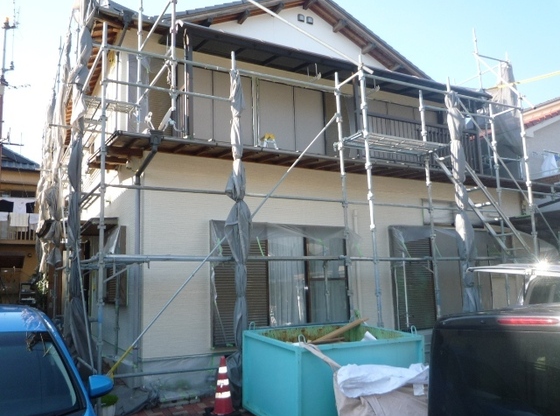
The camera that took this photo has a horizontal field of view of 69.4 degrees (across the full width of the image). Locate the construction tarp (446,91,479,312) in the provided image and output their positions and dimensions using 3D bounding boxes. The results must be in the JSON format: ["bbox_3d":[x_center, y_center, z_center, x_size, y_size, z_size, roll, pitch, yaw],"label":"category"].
[{"bbox_3d":[3.000,0.150,6.620,0.280,4.350,0.280,2,-10,-24],"label":"construction tarp"}]

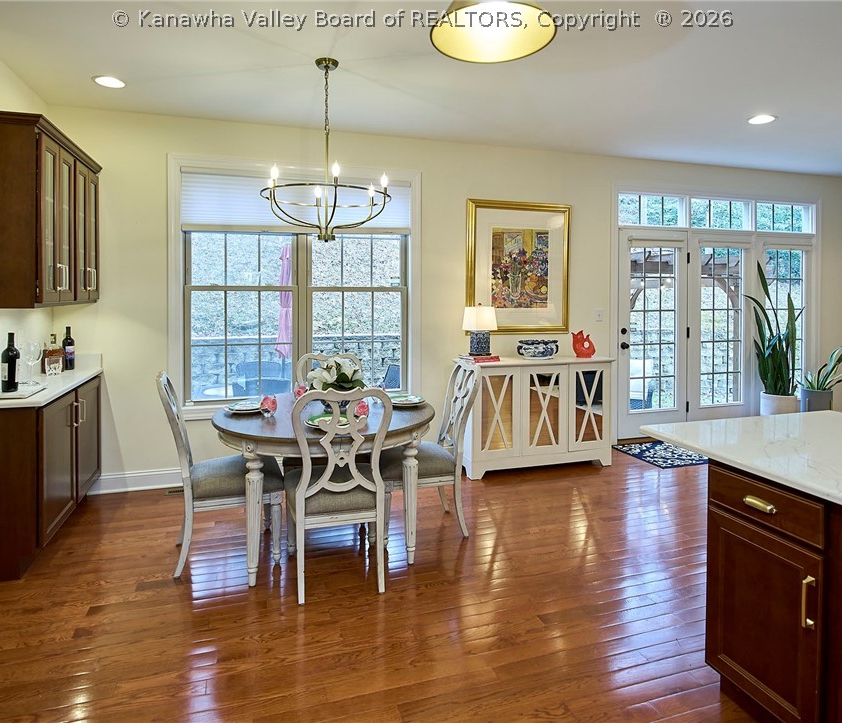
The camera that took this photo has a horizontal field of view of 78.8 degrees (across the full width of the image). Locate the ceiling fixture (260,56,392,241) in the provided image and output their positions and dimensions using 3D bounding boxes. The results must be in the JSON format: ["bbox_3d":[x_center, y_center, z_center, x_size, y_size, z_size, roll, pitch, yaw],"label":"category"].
[{"bbox_3d":[-0.540,-1.200,2.928,0.735,1.055,0.700,-2,5,-18],"label":"ceiling fixture"}]

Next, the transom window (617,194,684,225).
[{"bbox_3d":[2.363,-1.526,5.214,0.823,0.332,0.060,-2,5,-18],"label":"transom window"}]

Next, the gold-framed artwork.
[{"bbox_3d":[0.916,-0.857,4.719,1.051,1.213,0.045,-2,5,-18],"label":"gold-framed artwork"}]

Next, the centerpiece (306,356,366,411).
[{"bbox_3d":[-0.491,0.131,2.980,0.320,0.300,0.310,-1,4,-18],"label":"centerpiece"}]

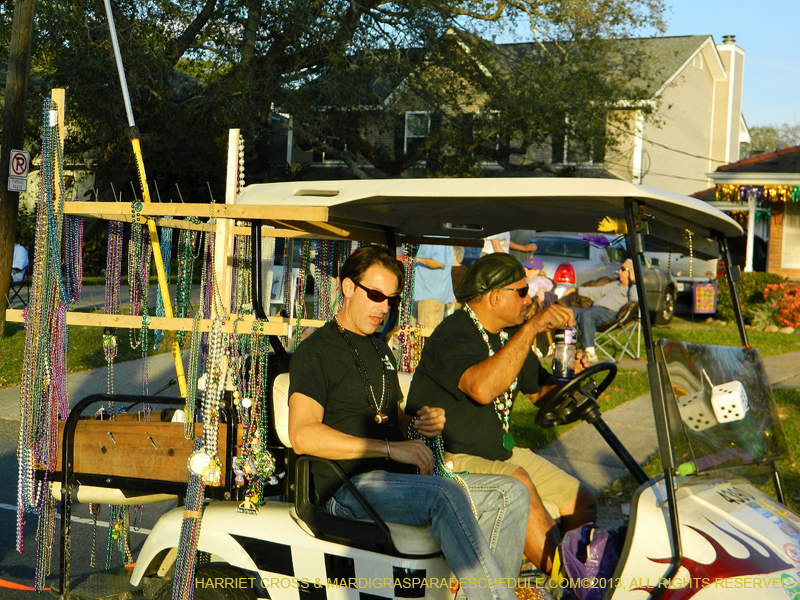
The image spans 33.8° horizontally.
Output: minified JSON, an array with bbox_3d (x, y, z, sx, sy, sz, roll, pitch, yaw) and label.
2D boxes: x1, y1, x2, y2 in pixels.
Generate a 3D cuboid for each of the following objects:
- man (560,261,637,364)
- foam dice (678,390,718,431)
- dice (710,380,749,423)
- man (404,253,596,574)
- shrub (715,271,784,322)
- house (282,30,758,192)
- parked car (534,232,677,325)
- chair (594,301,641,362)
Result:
[{"bbox_3d":[2.217,0.114,14.350,0.850,1.120,0.580,2,2,-13],"label":"man"},{"bbox_3d":[0.864,0.323,3.820,0.077,0.077,0.077,-26,26,33],"label":"foam dice"},{"bbox_3d":[0.941,0.290,3.760,0.077,0.077,0.077,-12,32,26],"label":"dice"},{"bbox_3d":[0.359,0.399,4.505,0.660,1.110,0.600,4,2,26],"label":"man"},{"bbox_3d":[6.484,-0.046,24.300,1.300,0.970,1.100,4,2,30],"label":"shrub"},{"bbox_3d":[4.074,-4.772,45.677,13.200,8.600,11.400,4,2,30],"label":"house"},{"bbox_3d":[2.908,-0.342,20.734,1.800,1.430,4.850,4,2,30],"label":"parked car"},{"bbox_3d":[2.389,0.323,14.400,0.580,0.780,0.660,2,2,-13],"label":"chair"}]

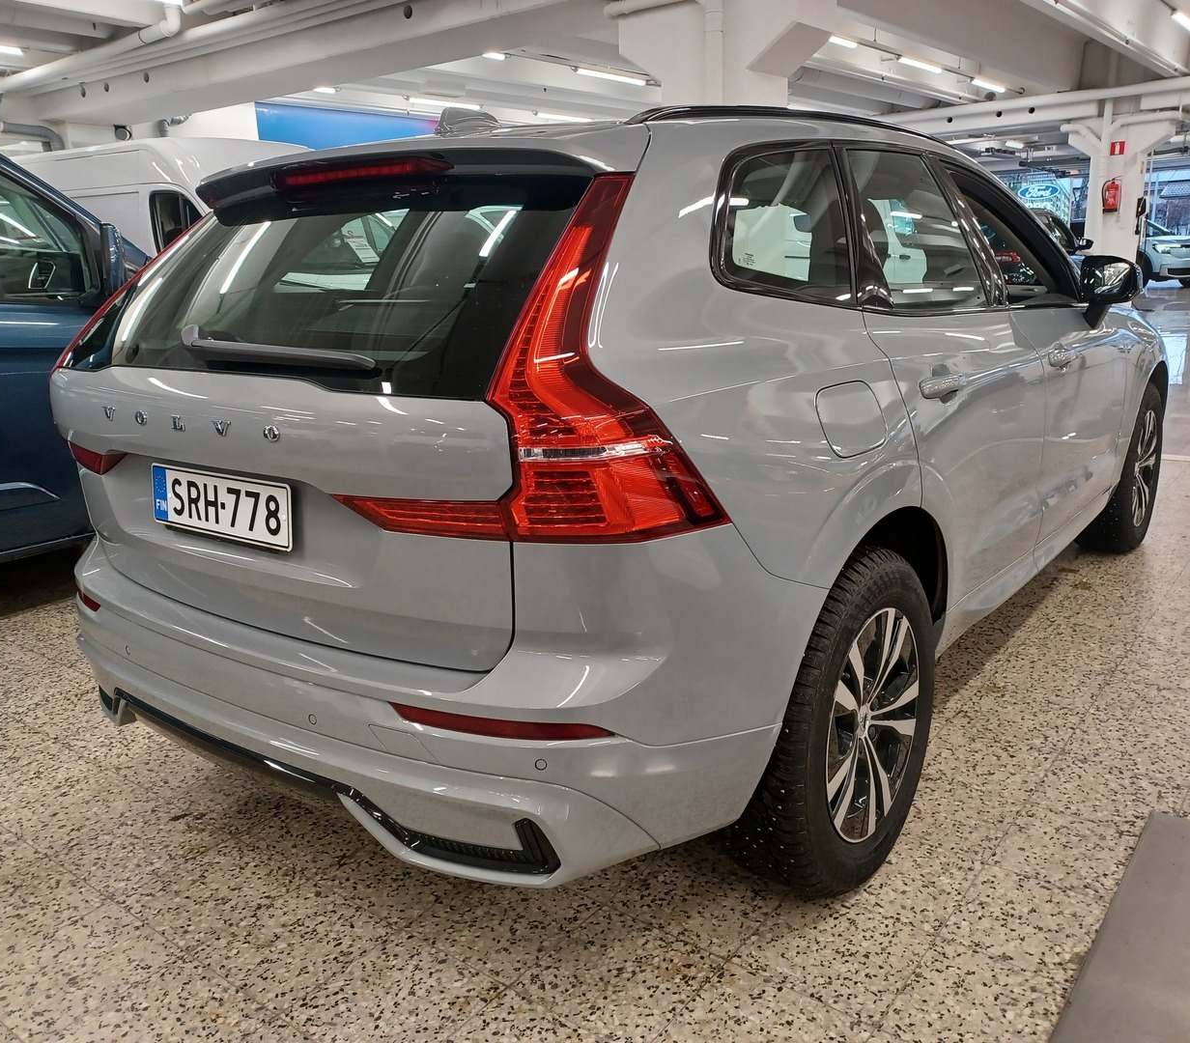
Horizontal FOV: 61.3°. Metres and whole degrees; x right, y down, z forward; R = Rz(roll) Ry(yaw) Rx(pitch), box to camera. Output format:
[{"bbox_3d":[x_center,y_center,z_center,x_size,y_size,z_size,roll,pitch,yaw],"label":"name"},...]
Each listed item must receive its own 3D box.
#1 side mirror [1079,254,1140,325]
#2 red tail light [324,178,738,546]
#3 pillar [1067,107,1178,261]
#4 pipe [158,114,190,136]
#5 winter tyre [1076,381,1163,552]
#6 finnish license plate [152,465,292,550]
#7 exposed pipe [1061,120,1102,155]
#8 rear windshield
[{"bbox_3d":[1.593,-0.718,3.113,0.200,0.215,0.160,9,18,37],"label":"side mirror"},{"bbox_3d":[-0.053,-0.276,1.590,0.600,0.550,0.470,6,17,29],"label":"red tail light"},{"bbox_3d":[8.831,-5.244,17.062,1.500,3.200,0.650,8,19,37],"label":"pillar"},{"bbox_3d":[-5.448,-5.176,13.113,0.700,0.320,0.130,8,19,37],"label":"pipe"},{"bbox_3d":[2.245,-0.240,4.316,0.240,0.735,0.735,9,18,37],"label":"winter tyre"},{"bbox_3d":[-0.693,-0.029,1.848,0.442,0.118,0.015,9,12,37],"label":"finnish license plate"},{"bbox_3d":[8.067,-6.372,16.699,0.680,0.600,0.180,8,19,37],"label":"exposed pipe"},{"bbox_3d":[-0.576,-0.482,1.908,1.280,0.130,0.500,9,59,37],"label":"rear windshield"}]

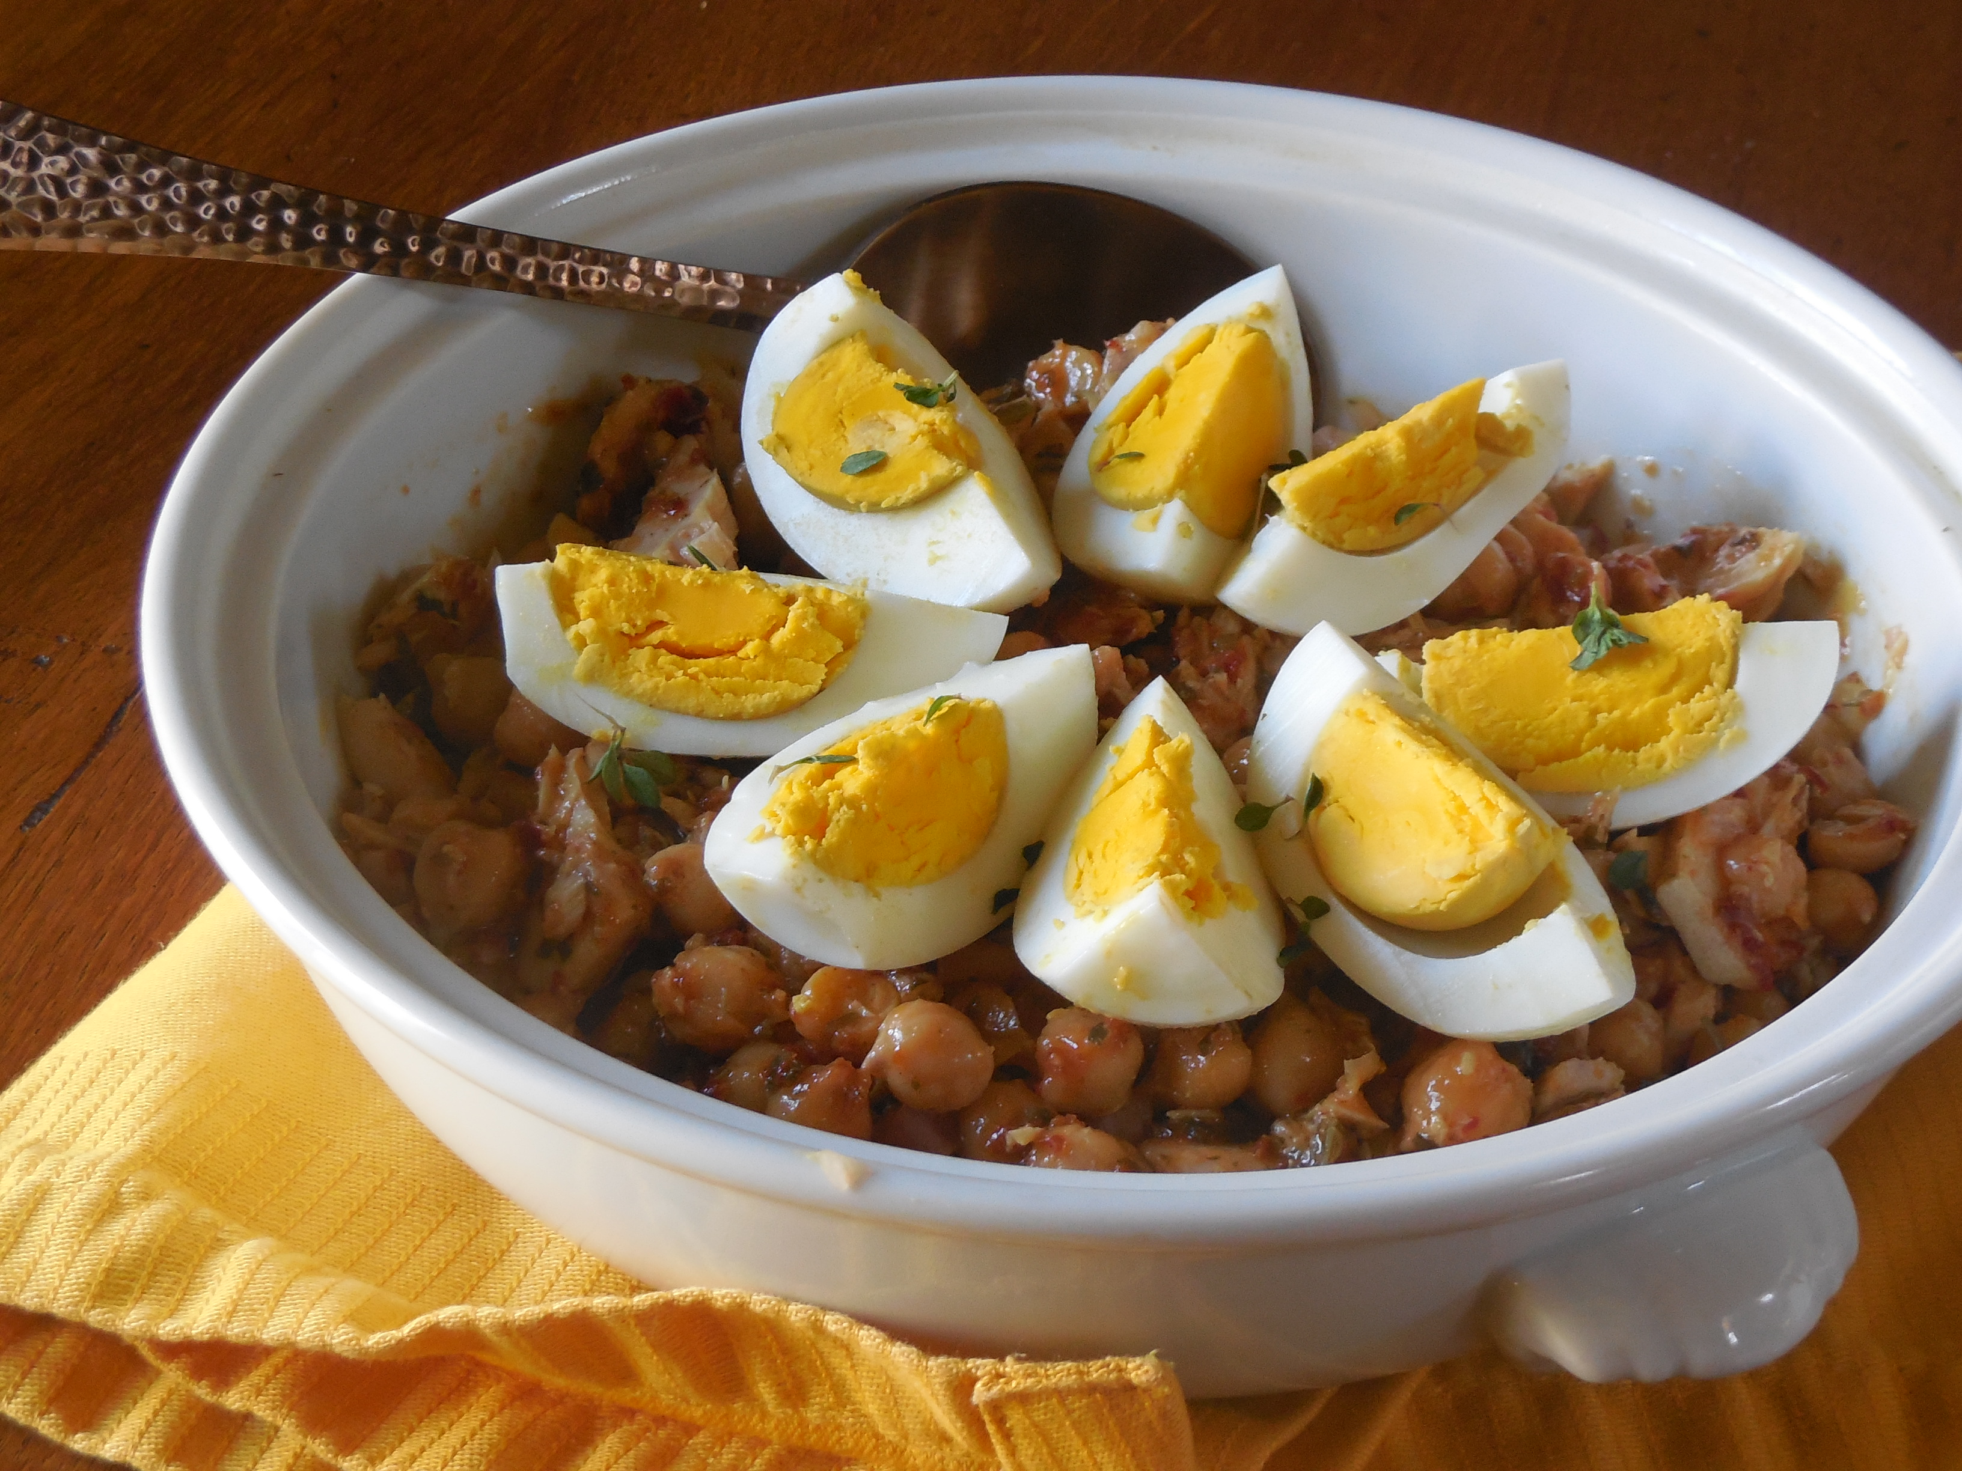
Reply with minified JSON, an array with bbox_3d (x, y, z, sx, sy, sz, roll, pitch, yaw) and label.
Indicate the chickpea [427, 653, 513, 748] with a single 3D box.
[{"bbox_3d":[-0.057,-0.004,0.453,0.011,0.010,0.011,1,38,0],"label":"chickpea"}]

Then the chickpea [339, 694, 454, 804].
[{"bbox_3d":[-0.064,0.001,0.445,0.012,0.011,0.012,1,38,0],"label":"chickpea"}]

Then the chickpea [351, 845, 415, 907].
[{"bbox_3d":[-0.063,0.015,0.430,0.011,0.010,0.011,1,38,0],"label":"chickpea"}]

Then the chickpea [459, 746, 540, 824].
[{"bbox_3d":[-0.053,0.006,0.446,0.010,0.010,0.010,1,38,0],"label":"chickpea"}]

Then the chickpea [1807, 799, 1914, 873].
[{"bbox_3d":[0.096,0.011,0.438,0.011,0.009,0.010,1,38,0],"label":"chickpea"}]

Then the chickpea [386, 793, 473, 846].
[{"bbox_3d":[-0.060,0.010,0.437,0.010,0.009,0.010,1,38,0],"label":"chickpea"}]

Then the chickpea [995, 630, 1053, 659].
[{"bbox_3d":[0.004,-0.007,0.458,0.011,0.010,0.011,1,38,0],"label":"chickpea"}]

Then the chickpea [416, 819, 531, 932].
[{"bbox_3d":[-0.054,0.015,0.428,0.012,0.012,0.012,1,38,0],"label":"chickpea"}]

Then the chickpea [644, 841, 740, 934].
[{"bbox_3d":[-0.030,0.016,0.426,0.011,0.011,0.011,1,38,0],"label":"chickpea"}]

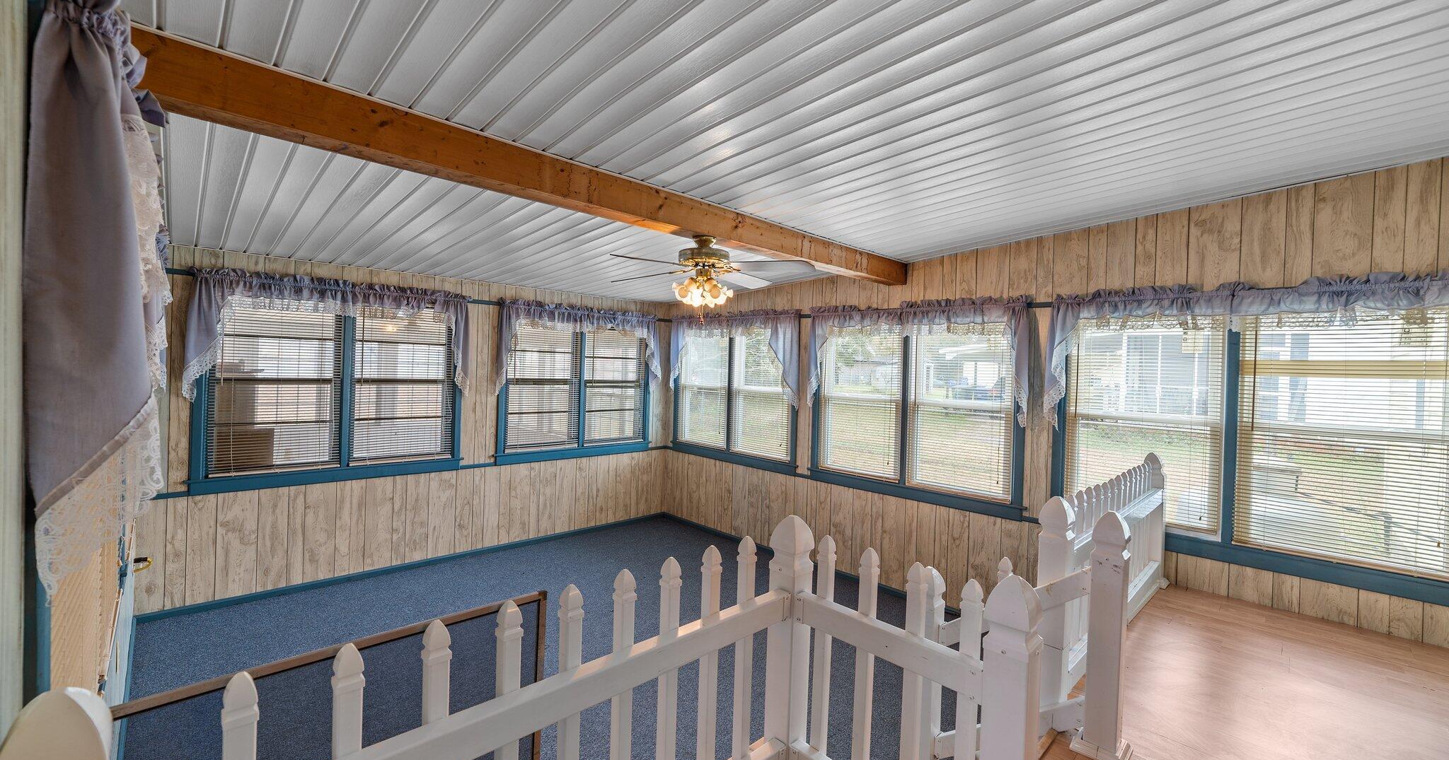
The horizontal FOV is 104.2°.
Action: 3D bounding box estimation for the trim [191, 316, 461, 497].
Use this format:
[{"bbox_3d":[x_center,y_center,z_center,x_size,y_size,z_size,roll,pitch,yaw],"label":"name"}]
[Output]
[{"bbox_3d":[-3.069,0.071,4.552,1.842,1.494,0.090,0,2,-43],"label":"trim"}]

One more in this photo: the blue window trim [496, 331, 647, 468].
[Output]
[{"bbox_3d":[-1.521,0.082,6.005,1.819,1.494,0.090,0,2,-43],"label":"blue window trim"}]

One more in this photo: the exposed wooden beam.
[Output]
[{"bbox_3d":[-0.174,-0.864,3.070,4.334,0.178,0.146,0,2,-43],"label":"exposed wooden beam"}]

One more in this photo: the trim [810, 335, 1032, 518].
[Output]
[{"bbox_3d":[1.440,0.196,4.517,0.090,1.494,1.880,0,2,-43],"label":"trim"}]

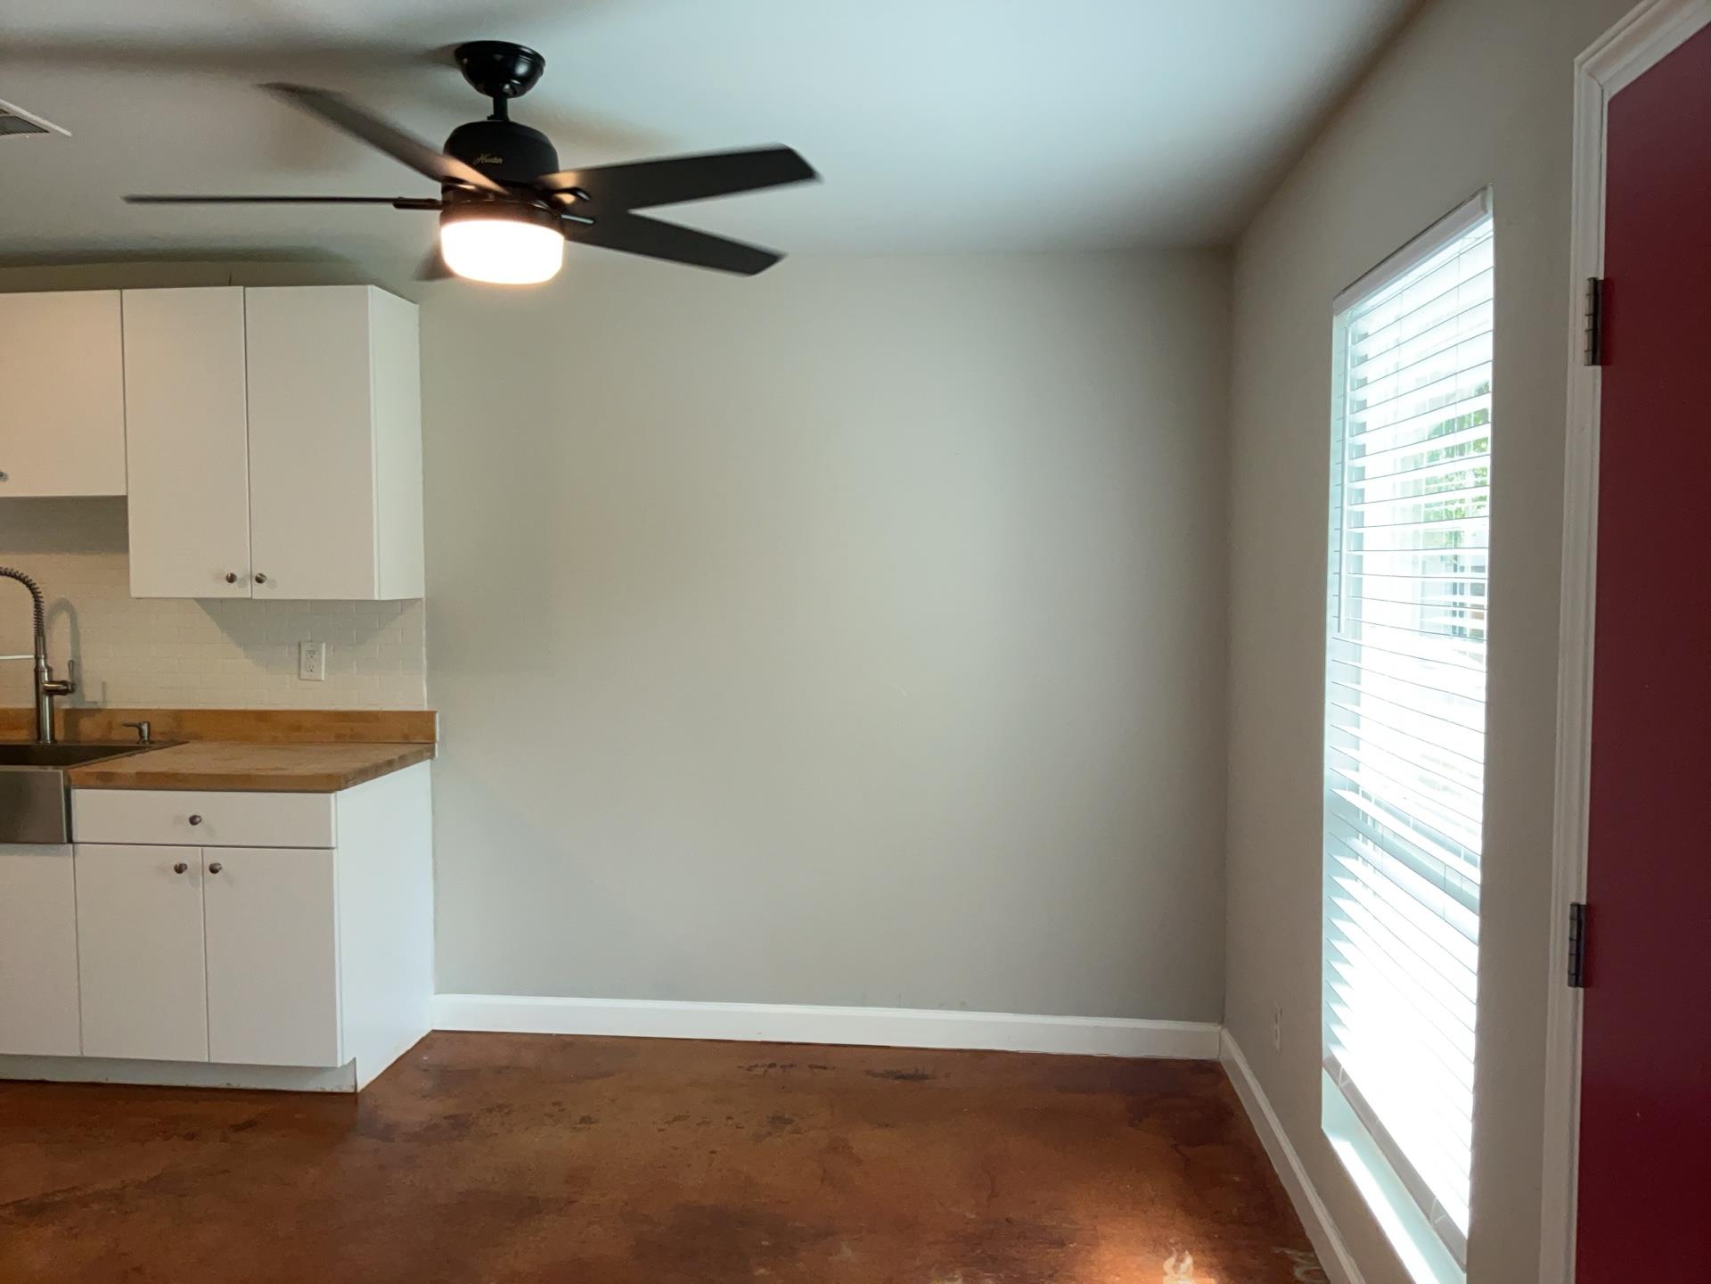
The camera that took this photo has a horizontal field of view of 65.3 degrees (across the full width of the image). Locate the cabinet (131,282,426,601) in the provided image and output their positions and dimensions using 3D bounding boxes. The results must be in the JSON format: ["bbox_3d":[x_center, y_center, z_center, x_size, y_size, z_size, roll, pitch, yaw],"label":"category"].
[{"bbox_3d":[-1.764,-0.589,4.082,0.768,0.913,0.321,0,3,5],"label":"cabinet"}]

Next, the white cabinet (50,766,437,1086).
[{"bbox_3d":[-1.765,0.825,3.994,0.770,0.876,0.636,0,3,5],"label":"white cabinet"}]

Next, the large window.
[{"bbox_3d":[0.997,0.128,2.405,0.068,1.643,0.866,0,3,5],"label":"large window"}]

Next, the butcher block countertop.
[{"bbox_3d":[-1.758,0.363,3.969,0.794,0.046,0.639,0,3,5],"label":"butcher block countertop"}]

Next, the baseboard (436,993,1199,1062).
[{"bbox_3d":[-0.118,1.198,4.165,2.483,0.109,0.018,0,3,5],"label":"baseboard"}]

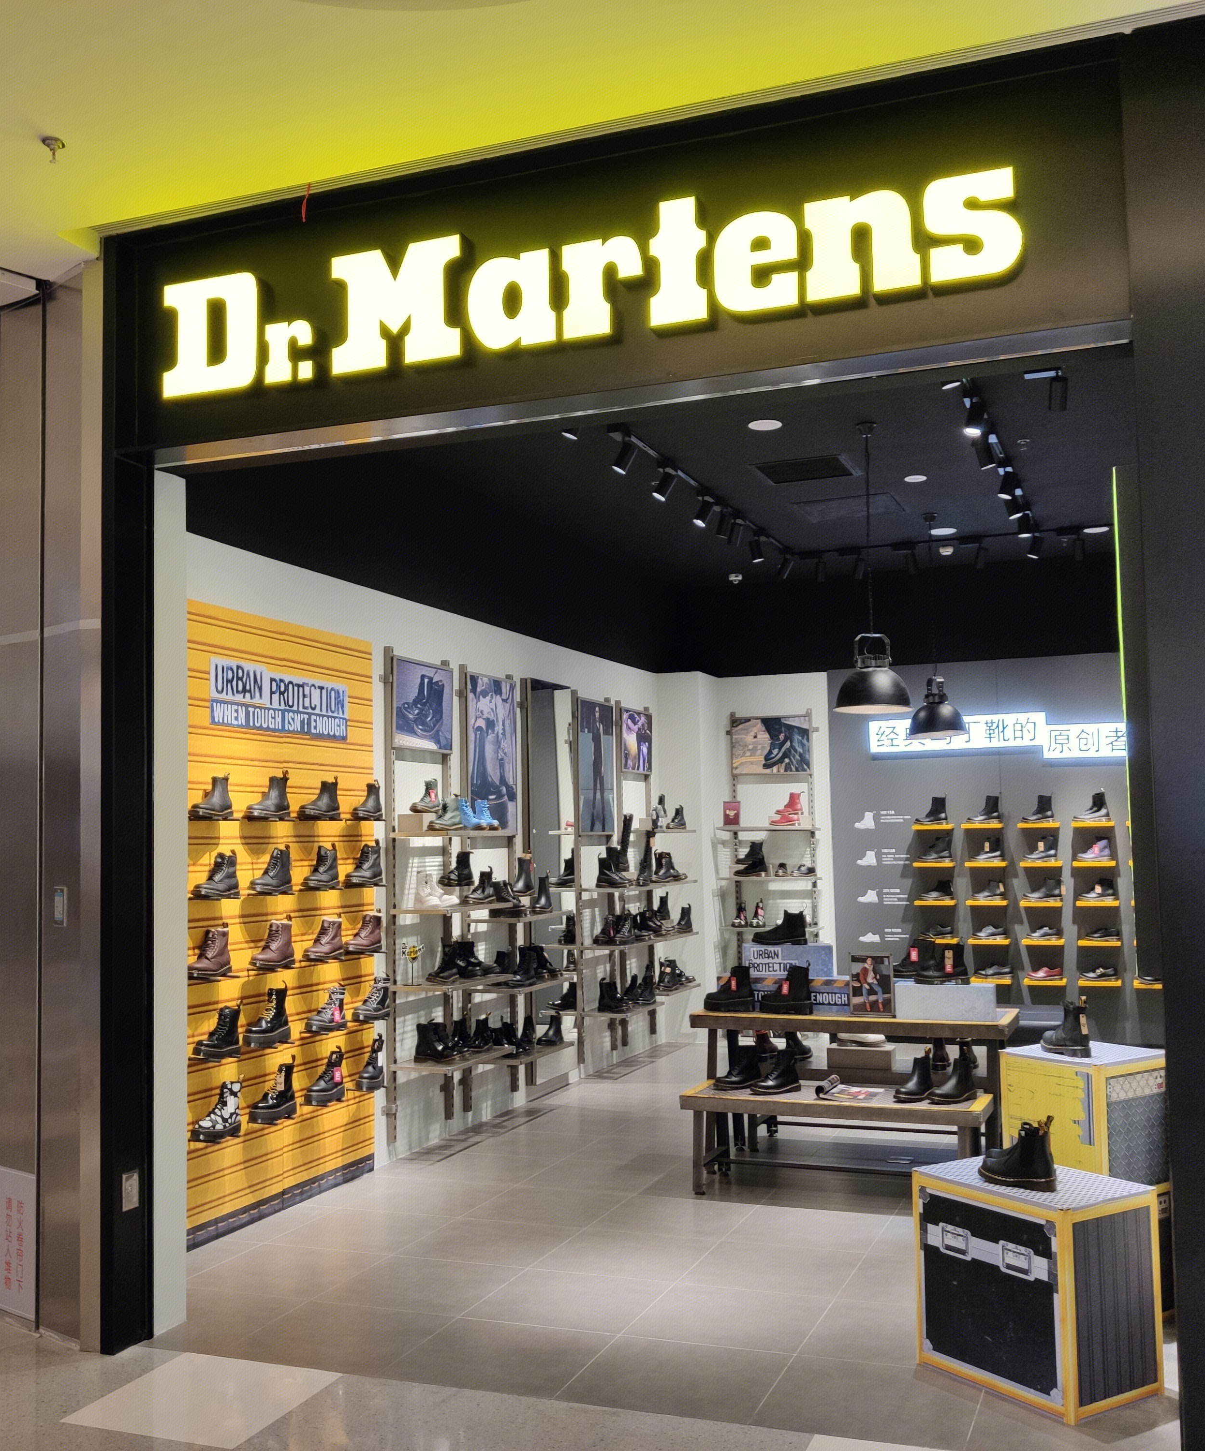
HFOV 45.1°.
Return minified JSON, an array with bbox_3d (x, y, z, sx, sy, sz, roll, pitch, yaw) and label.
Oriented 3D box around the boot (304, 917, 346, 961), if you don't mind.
[{"bbox_3d":[-1.322,1.010,6.894,0.104,0.212,0.275,-3,-5,25],"label":"boot"}]

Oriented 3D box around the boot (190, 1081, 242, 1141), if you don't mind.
[{"bbox_3d":[-1.609,1.605,6.078,0.108,0.230,0.275,-3,-5,21],"label":"boot"}]

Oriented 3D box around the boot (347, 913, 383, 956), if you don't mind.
[{"bbox_3d":[-1.186,1.032,7.248,0.100,0.208,0.270,-3,-5,21],"label":"boot"}]

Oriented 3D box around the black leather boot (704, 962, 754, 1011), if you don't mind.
[{"bbox_3d":[0.637,1.325,7.309,0.262,0.222,0.106,-2,-5,14],"label":"black leather boot"}]

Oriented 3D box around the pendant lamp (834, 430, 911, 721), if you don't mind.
[{"bbox_3d":[1.389,-0.825,7.548,0.407,1.514,0.407,-3,-4,21],"label":"pendant lamp"}]

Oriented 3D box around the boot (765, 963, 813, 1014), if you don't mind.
[{"bbox_3d":[0.914,1.304,7.228,0.283,0.252,0.105,-4,-5,34],"label":"boot"}]

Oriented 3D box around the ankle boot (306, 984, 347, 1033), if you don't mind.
[{"bbox_3d":[-1.308,1.344,6.888,0.105,0.213,0.280,-3,-5,25],"label":"ankle boot"}]

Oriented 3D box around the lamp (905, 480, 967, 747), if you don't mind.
[{"bbox_3d":[2.193,-0.663,9.592,0.400,1.500,0.400,-3,-5,21],"label":"lamp"}]

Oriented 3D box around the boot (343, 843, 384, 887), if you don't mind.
[{"bbox_3d":[-1.190,0.692,7.280,0.100,0.225,0.270,-3,-5,21],"label":"boot"}]

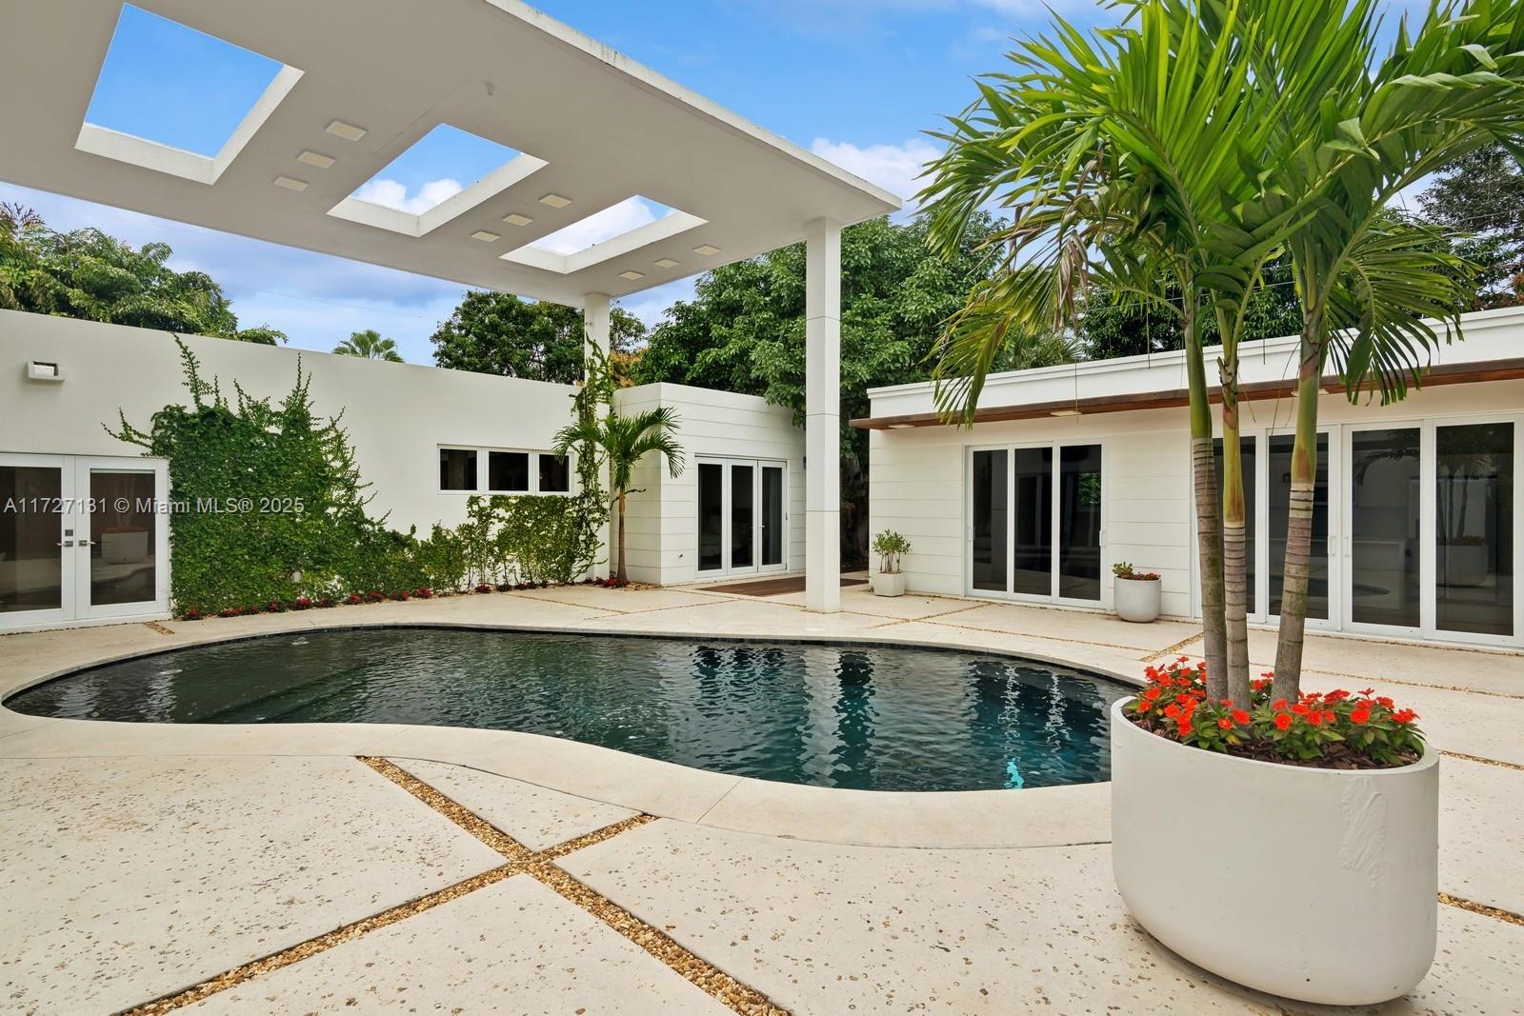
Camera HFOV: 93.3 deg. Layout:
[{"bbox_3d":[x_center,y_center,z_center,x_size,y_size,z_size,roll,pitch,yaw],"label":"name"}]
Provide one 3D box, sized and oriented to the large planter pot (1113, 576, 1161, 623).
[{"bbox_3d":[4.943,1.200,9.435,0.610,0.530,0.610,1,1,41],"label":"large planter pot"}]

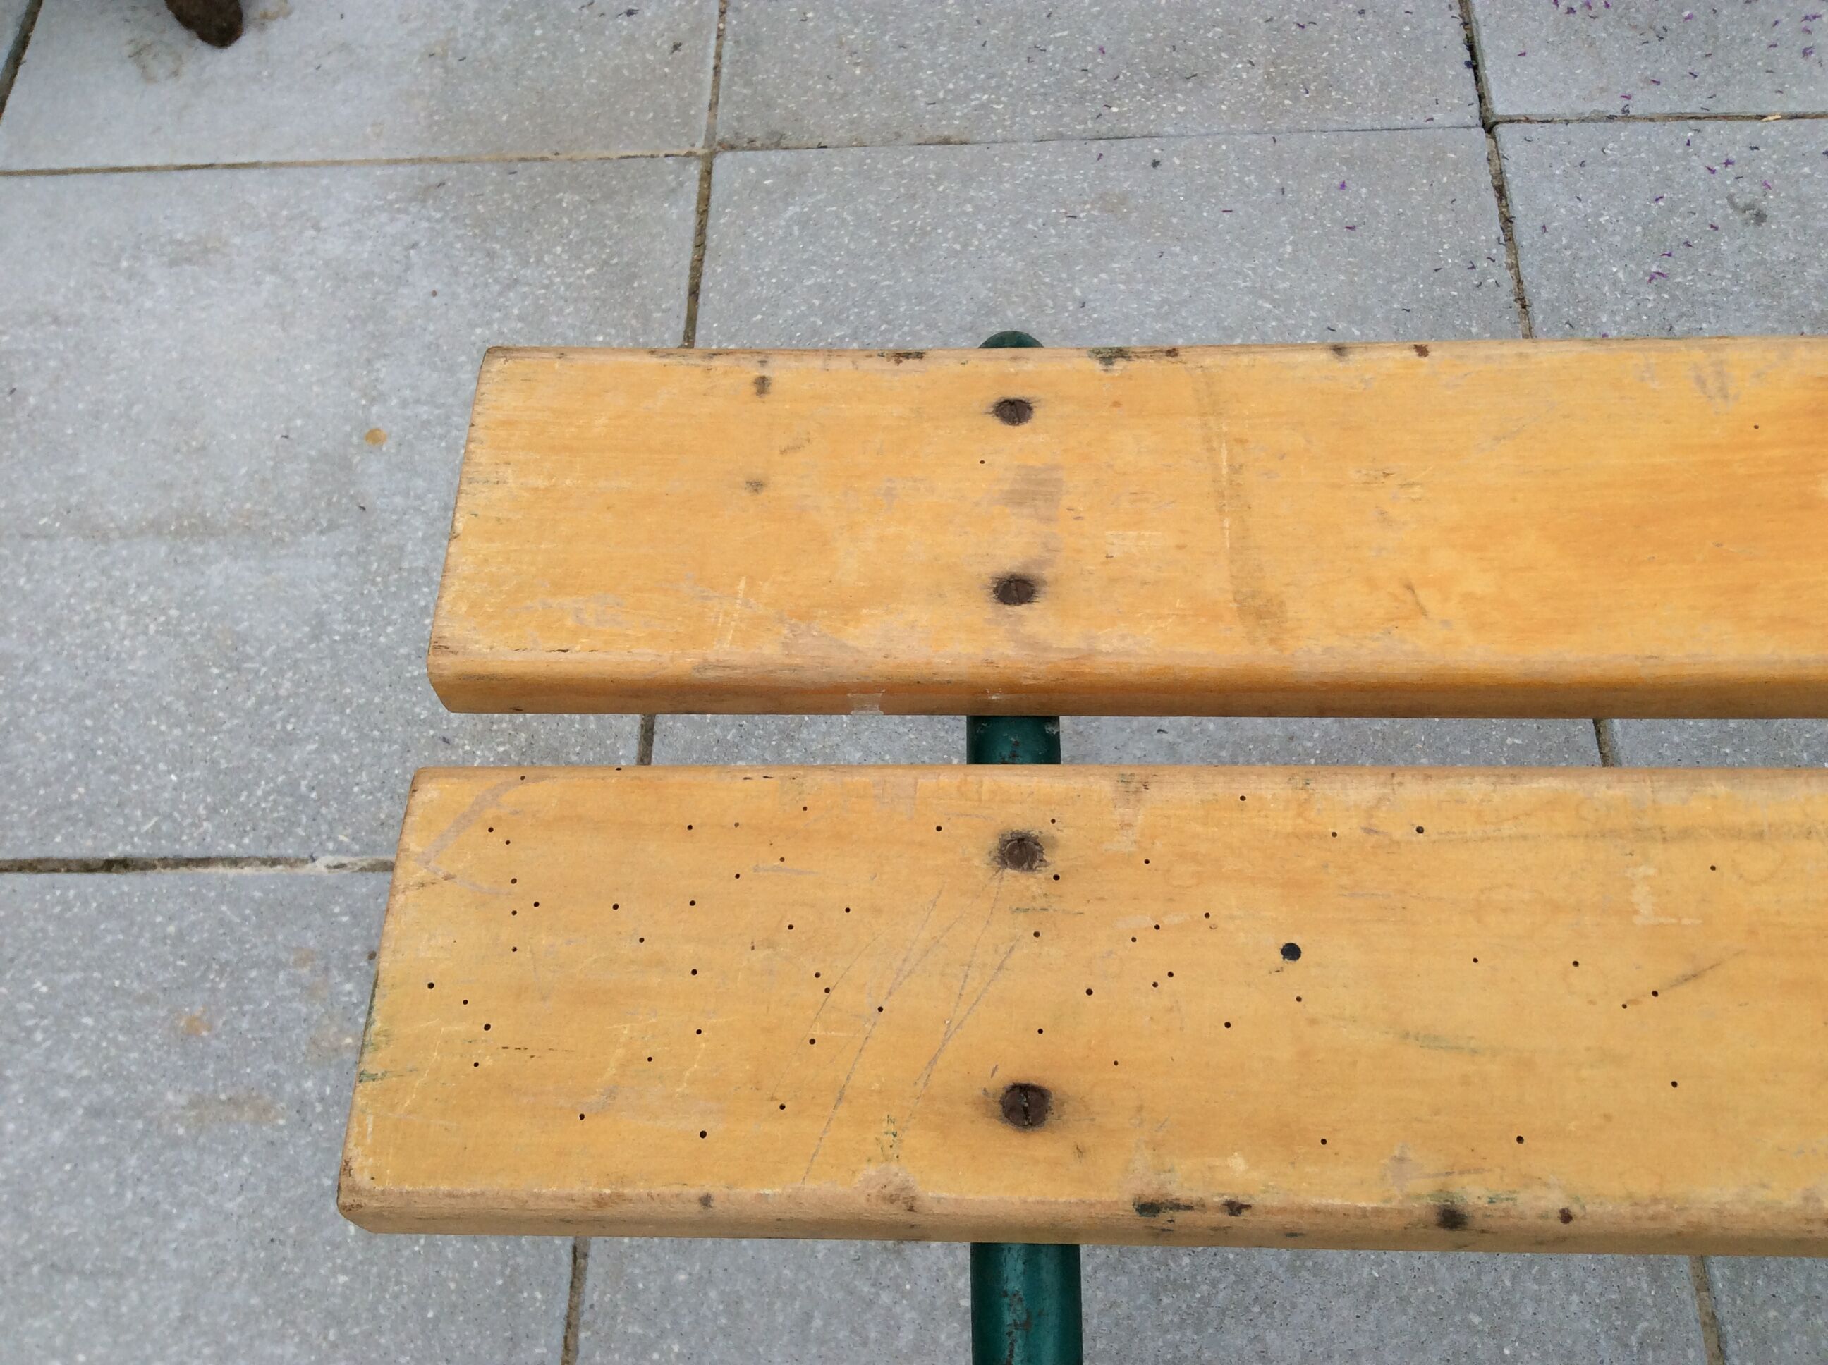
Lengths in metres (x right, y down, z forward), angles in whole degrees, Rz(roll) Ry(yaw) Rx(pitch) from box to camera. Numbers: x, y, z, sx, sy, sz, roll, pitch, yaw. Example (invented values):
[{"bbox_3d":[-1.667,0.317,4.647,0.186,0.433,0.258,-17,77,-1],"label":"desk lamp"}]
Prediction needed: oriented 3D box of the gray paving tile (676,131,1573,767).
[{"bbox_3d":[0.129,-0.141,1.160,0.580,0.045,0.580,0,62,4],"label":"gray paving tile"}]

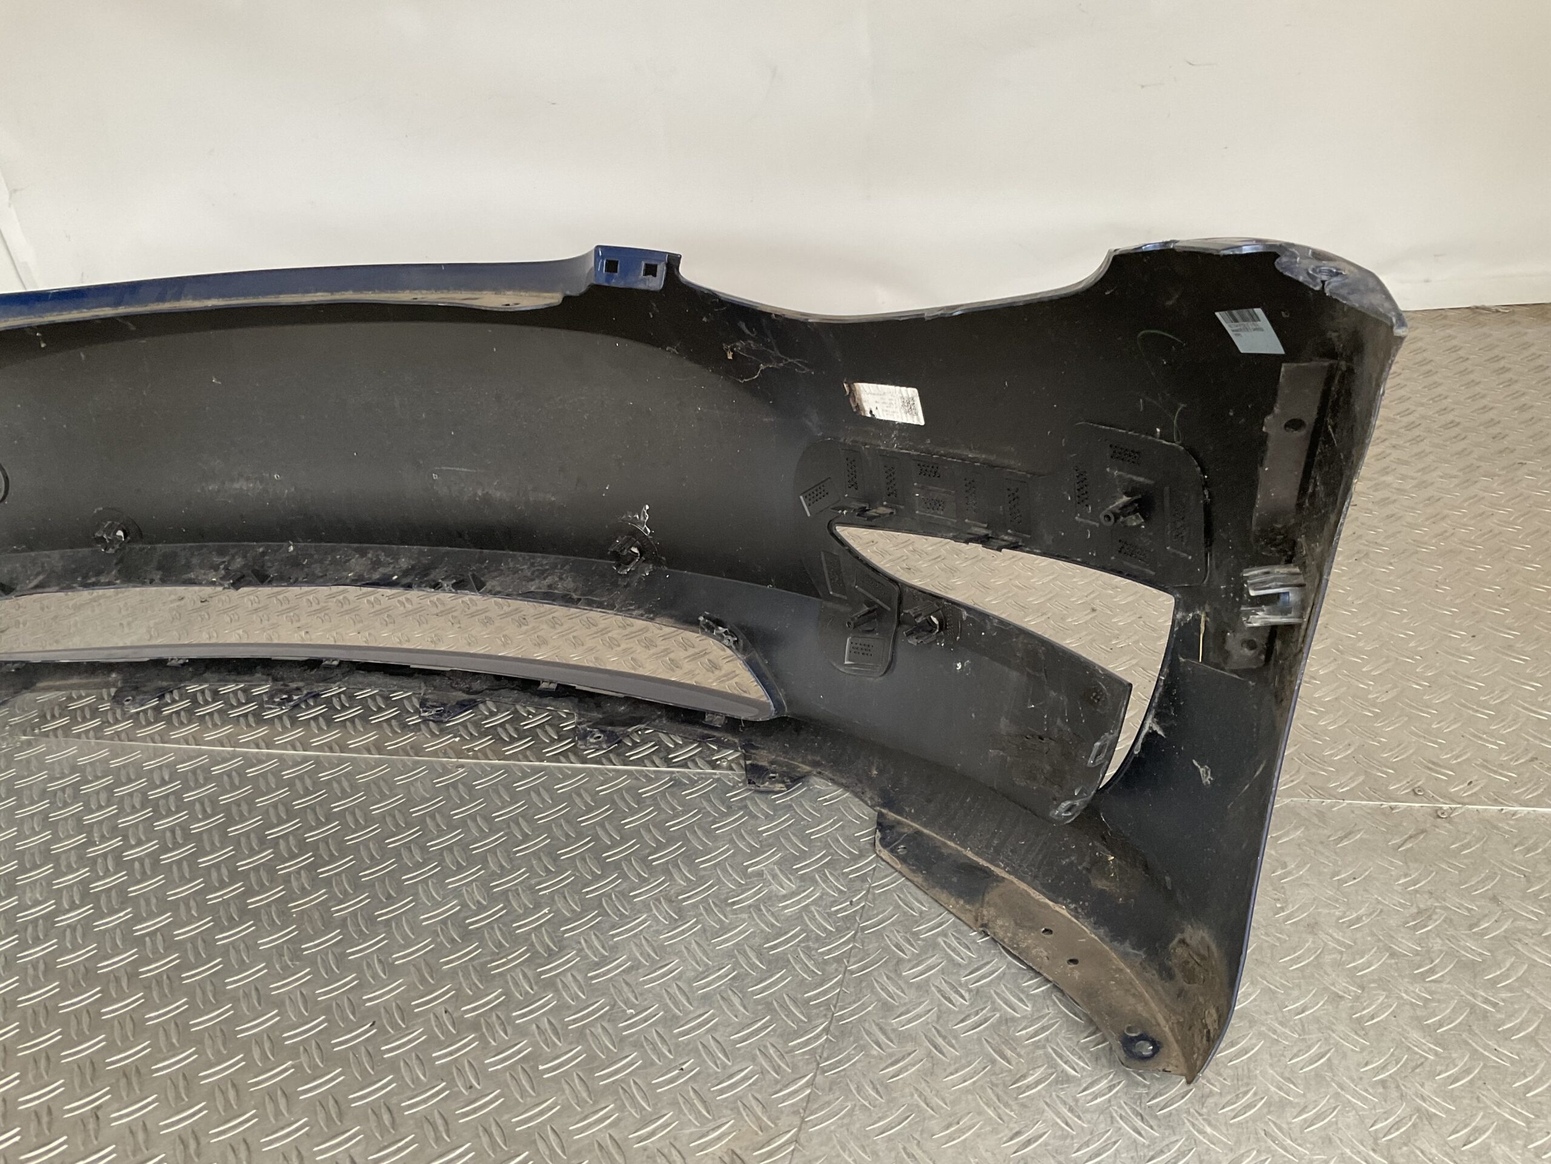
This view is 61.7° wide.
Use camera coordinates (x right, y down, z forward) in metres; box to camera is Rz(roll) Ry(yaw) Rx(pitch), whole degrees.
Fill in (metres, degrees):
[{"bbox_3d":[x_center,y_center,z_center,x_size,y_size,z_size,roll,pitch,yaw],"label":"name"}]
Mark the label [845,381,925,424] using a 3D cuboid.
[{"bbox_3d":[0.078,-0.126,0.918,0.065,0.029,0.002,17,46,41],"label":"label"}]

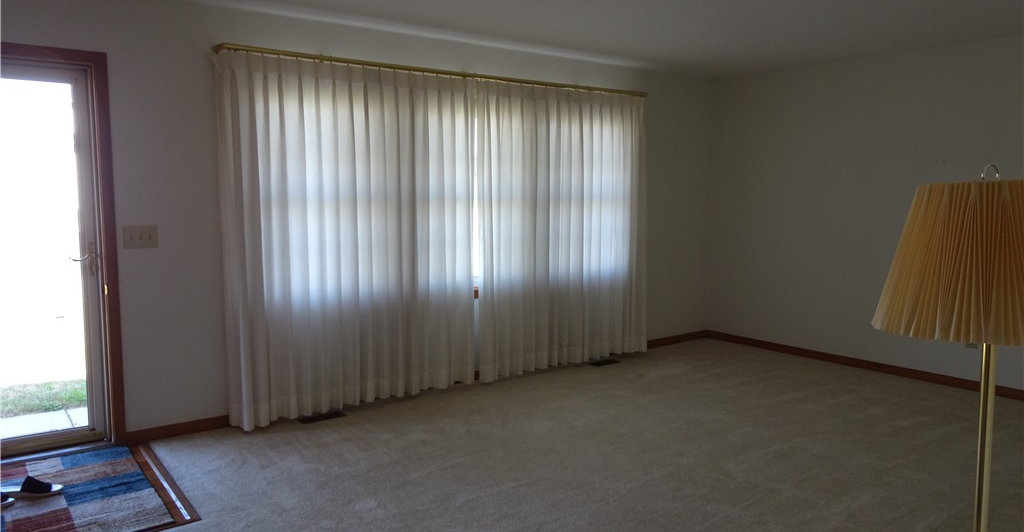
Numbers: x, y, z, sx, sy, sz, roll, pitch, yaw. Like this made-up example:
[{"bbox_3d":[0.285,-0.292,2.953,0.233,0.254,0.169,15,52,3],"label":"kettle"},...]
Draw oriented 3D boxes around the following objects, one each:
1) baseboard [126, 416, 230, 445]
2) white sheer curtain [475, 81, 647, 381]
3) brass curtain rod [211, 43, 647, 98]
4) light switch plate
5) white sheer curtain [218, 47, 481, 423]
[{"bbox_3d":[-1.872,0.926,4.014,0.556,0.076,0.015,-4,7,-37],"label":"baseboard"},{"bbox_3d":[0.424,-0.273,5.533,1.734,2.145,0.149,-4,7,-37],"label":"white sheer curtain"},{"bbox_3d":[-0.274,-1.308,4.916,3.388,0.045,0.144,-4,7,-37],"label":"brass curtain rod"},{"bbox_3d":[-1.994,-0.155,3.816,0.164,0.117,0.010,-4,7,-37],"label":"light switch plate"},{"bbox_3d":[-0.944,-0.167,4.502,1.699,2.137,0.159,-4,7,-37],"label":"white sheer curtain"}]

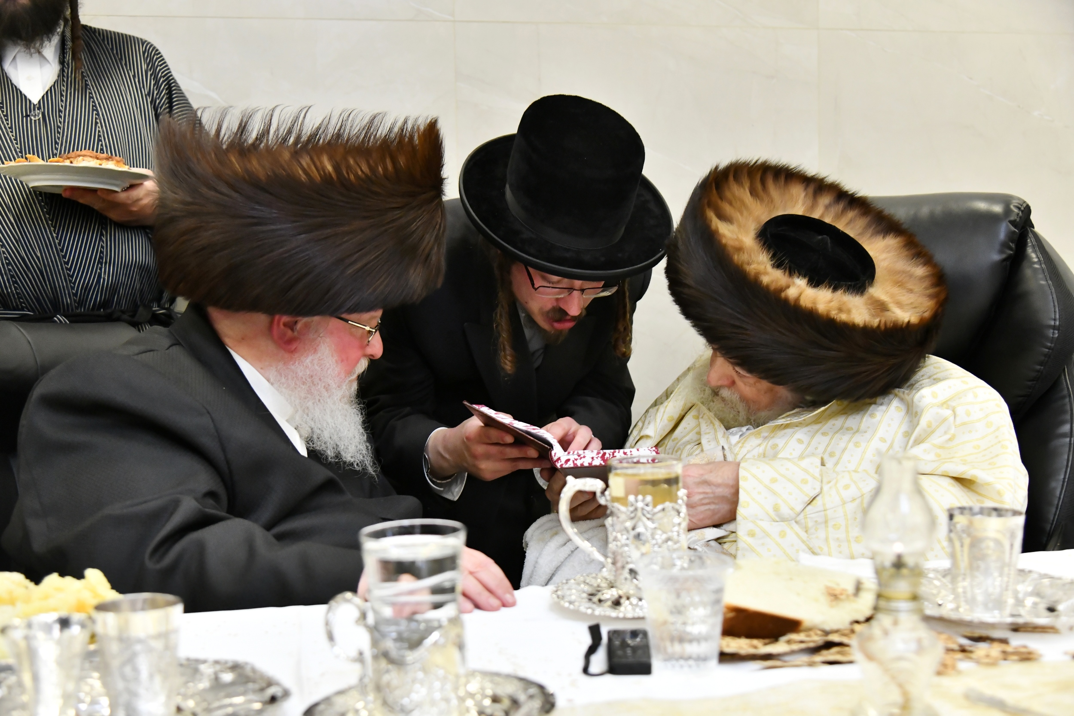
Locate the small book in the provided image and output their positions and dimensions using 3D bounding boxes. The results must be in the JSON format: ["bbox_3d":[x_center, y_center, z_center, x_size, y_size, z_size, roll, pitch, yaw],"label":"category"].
[{"bbox_3d":[0.014,0.134,1.699,0.244,0.065,0.160,14,-22,-2],"label":"small book"}]

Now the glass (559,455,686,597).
[{"bbox_3d":[0.084,0.168,1.370,0.126,0.138,0.083,-1,4,0],"label":"glass"}]

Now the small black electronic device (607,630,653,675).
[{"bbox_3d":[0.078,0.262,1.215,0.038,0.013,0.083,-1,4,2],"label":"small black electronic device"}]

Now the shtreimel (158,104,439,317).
[{"bbox_3d":[-0.306,-0.181,1.770,0.375,0.250,0.375,-3,10,-8],"label":"shtreimel"}]

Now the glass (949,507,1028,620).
[{"bbox_3d":[0.413,0.188,1.263,0.068,0.095,0.068,-1,4,0],"label":"glass"}]

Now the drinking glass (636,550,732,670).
[{"bbox_3d":[0.123,0.213,1.150,0.079,0.087,0.079,-1,4,0],"label":"drinking glass"}]

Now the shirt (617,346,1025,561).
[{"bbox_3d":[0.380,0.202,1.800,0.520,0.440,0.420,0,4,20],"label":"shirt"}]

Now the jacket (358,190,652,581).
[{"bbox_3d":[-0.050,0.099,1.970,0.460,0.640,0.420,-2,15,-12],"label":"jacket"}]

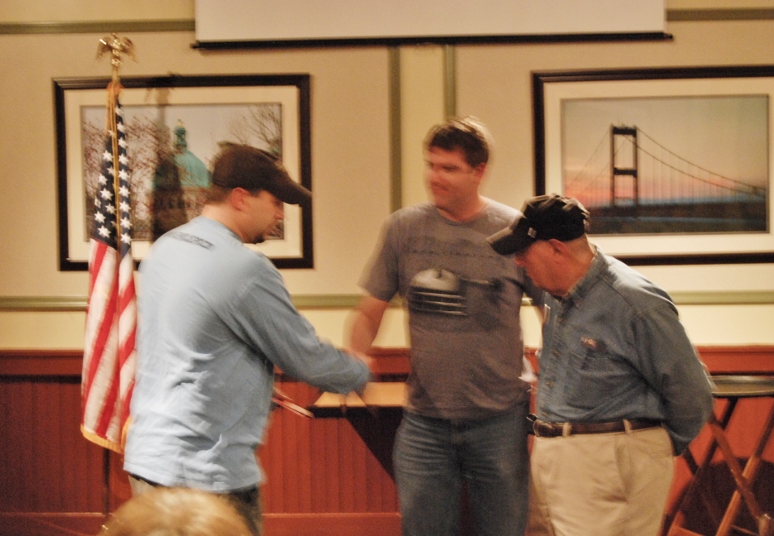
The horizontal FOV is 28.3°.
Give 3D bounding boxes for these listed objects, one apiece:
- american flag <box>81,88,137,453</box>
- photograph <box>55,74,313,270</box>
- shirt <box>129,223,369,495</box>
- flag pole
[{"bbox_3d":[-1.121,0.010,6.250,0.240,1.460,0.180,1,4,4],"label":"american flag"},{"bbox_3d":[-0.862,-0.402,6.530,1.090,0.820,0.040,-1,4,4],"label":"photograph"},{"bbox_3d":[-0.377,0.227,4.120,0.560,0.700,0.500,-3,4,-30],"label":"shirt"},{"bbox_3d":[-1.139,0.136,6.304,0.160,2.170,0.100,2,3,4],"label":"flag pole"}]

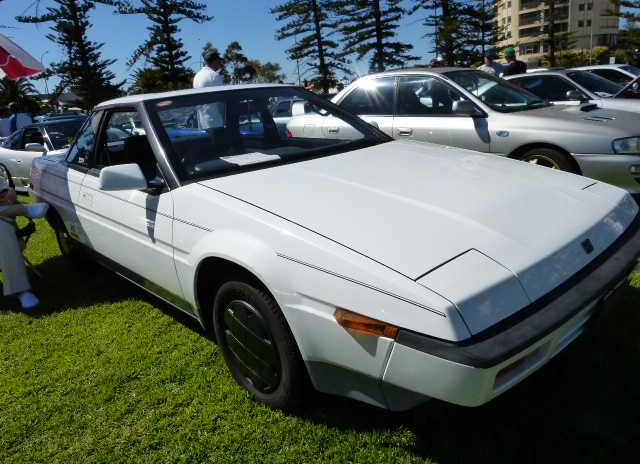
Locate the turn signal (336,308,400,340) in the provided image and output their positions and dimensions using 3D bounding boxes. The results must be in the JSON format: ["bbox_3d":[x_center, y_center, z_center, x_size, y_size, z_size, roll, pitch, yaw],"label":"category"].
[{"bbox_3d":[0.128,0.240,1.205,0.050,0.055,0.220,-19,23,-39],"label":"turn signal"}]

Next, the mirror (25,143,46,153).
[{"bbox_3d":[-3.940,-1.170,6.400,0.120,0.120,0.230,8,21,38],"label":"mirror"}]

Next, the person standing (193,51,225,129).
[{"bbox_3d":[-1.090,-1.050,5.100,0.340,1.750,0.500,-11,17,-19],"label":"person standing"}]

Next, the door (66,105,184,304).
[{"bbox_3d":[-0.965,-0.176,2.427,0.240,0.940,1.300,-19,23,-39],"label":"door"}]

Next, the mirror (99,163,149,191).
[{"bbox_3d":[-0.819,-0.231,1.937,0.190,0.110,0.100,-19,23,-39],"label":"mirror"}]

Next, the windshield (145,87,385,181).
[{"bbox_3d":[-0.284,-0.631,2.594,1.440,0.130,0.720,-19,52,-39],"label":"windshield"}]

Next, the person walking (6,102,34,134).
[{"bbox_3d":[-6.100,-1.880,9.750,0.360,1.650,0.500,4,19,29],"label":"person walking"}]

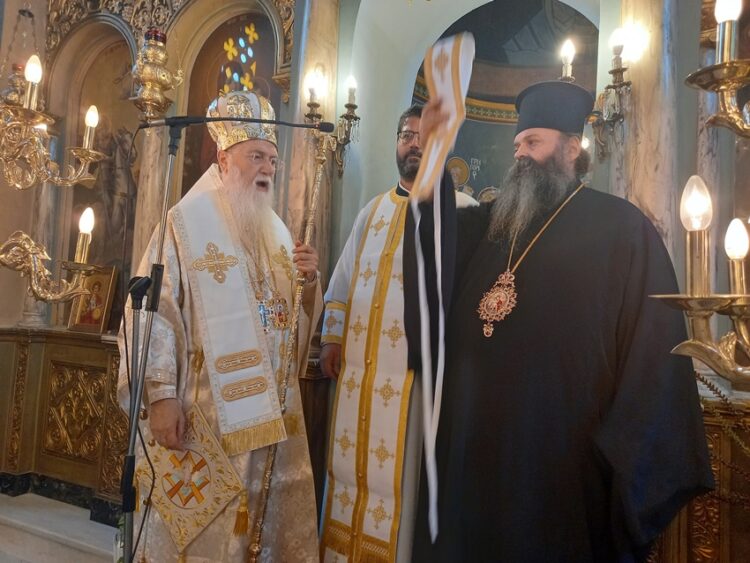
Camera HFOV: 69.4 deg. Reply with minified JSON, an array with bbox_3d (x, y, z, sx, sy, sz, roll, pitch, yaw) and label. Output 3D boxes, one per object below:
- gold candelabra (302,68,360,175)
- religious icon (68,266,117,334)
[{"bbox_3d":[-0.199,-0.732,2.535,0.290,0.465,0.180,2,-3,22],"label":"gold candelabra"},{"bbox_3d":[-1.653,0.101,3.190,0.286,0.391,0.038,2,-11,25],"label":"religious icon"}]

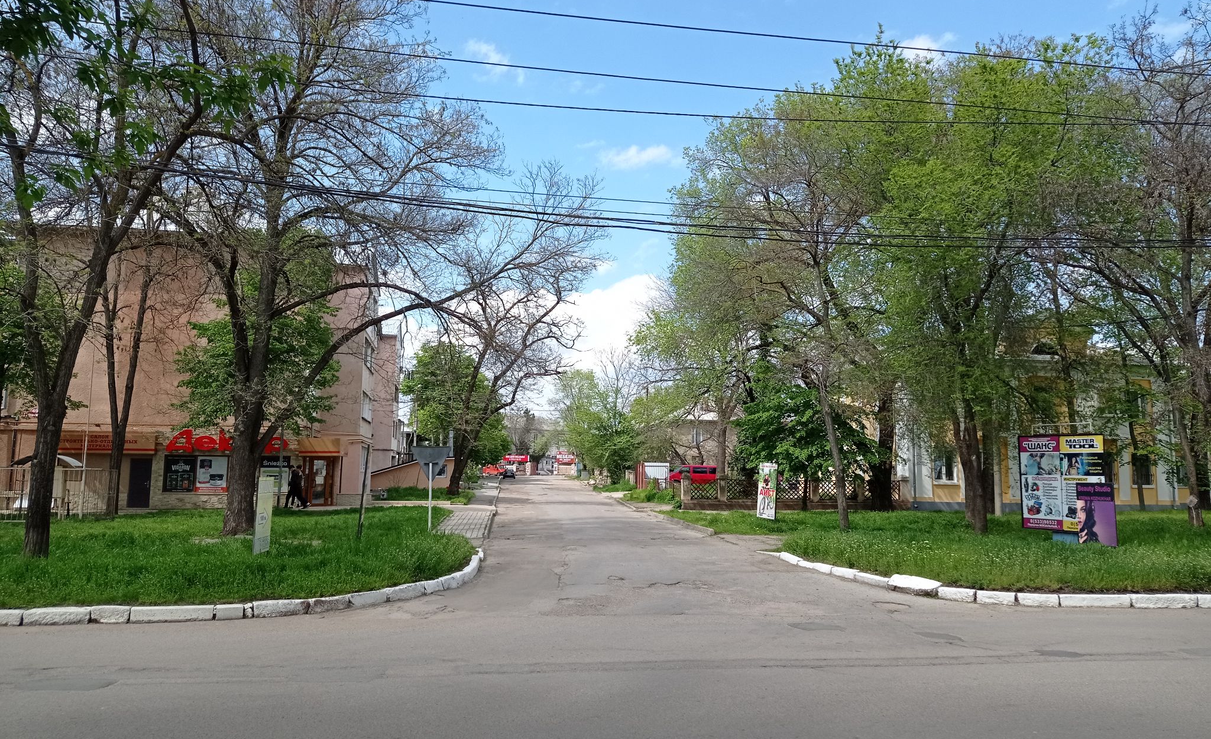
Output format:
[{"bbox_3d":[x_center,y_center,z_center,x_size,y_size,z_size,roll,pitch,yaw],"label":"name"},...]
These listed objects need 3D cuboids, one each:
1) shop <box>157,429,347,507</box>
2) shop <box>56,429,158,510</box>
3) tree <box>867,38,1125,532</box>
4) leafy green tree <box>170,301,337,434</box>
[{"bbox_3d":[-14.837,4.313,42.650,7.750,3.245,5.000,1,-6,-7],"label":"shop"},{"bbox_3d":[-20.514,4.271,42.047,4.150,3.234,5.000,1,-6,-7],"label":"shop"},{"bbox_3d":[10.028,-2.336,25.152,6.522,12.892,6.600,0,-6,0],"label":"tree"},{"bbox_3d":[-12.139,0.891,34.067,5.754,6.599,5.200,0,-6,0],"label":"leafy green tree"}]

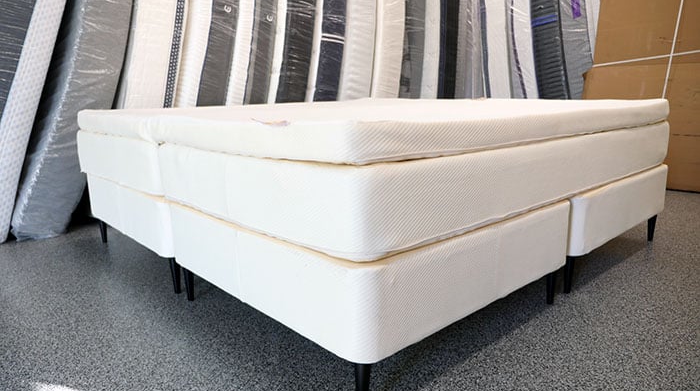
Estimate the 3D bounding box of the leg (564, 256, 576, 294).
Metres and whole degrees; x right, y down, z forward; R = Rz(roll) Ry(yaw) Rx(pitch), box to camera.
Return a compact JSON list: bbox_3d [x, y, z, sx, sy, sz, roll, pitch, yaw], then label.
[{"bbox_3d":[0.777,0.272,1.734,0.034,0.160,0.034,-12,15,-41],"label":"leg"}]

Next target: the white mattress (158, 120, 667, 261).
[{"bbox_3d":[0.420,-0.172,1.947,2.000,0.203,1.018,-12,15,-41],"label":"white mattress"}]

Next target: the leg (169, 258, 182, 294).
[{"bbox_3d":[-0.652,0.288,1.827,0.034,0.160,0.034,-12,15,-41],"label":"leg"}]

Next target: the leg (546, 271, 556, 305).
[{"bbox_3d":[0.690,0.289,1.657,0.034,0.160,0.034,-12,15,-41],"label":"leg"}]

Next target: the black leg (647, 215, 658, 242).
[{"bbox_3d":[1.445,0.135,2.323,0.034,0.160,0.034,-12,15,-41],"label":"black leg"}]

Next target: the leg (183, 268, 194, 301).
[{"bbox_3d":[-0.580,0.302,1.753,0.034,0.160,0.034,-12,15,-41],"label":"leg"}]

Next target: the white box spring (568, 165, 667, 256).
[{"bbox_3d":[0.813,-0.040,2.345,1.001,0.230,1.014,-11,15,-41],"label":"white box spring"}]

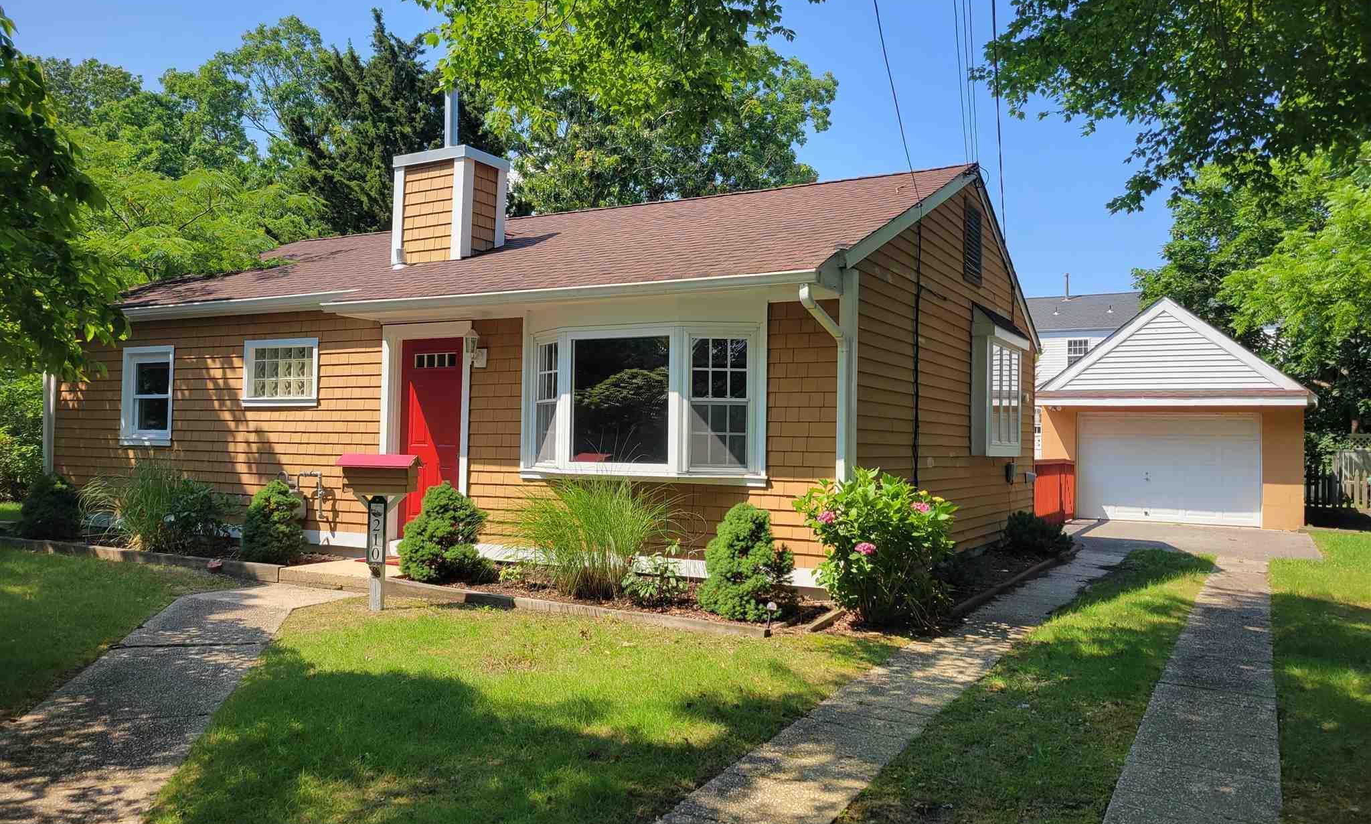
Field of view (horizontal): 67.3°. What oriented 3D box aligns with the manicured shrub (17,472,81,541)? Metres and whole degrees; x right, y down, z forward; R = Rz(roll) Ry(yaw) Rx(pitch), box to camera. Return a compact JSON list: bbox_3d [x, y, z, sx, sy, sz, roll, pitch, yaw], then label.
[{"bbox_3d":[-7.600,1.088,12.300,0.760,0.840,0.760,0,-2,29],"label":"manicured shrub"}]

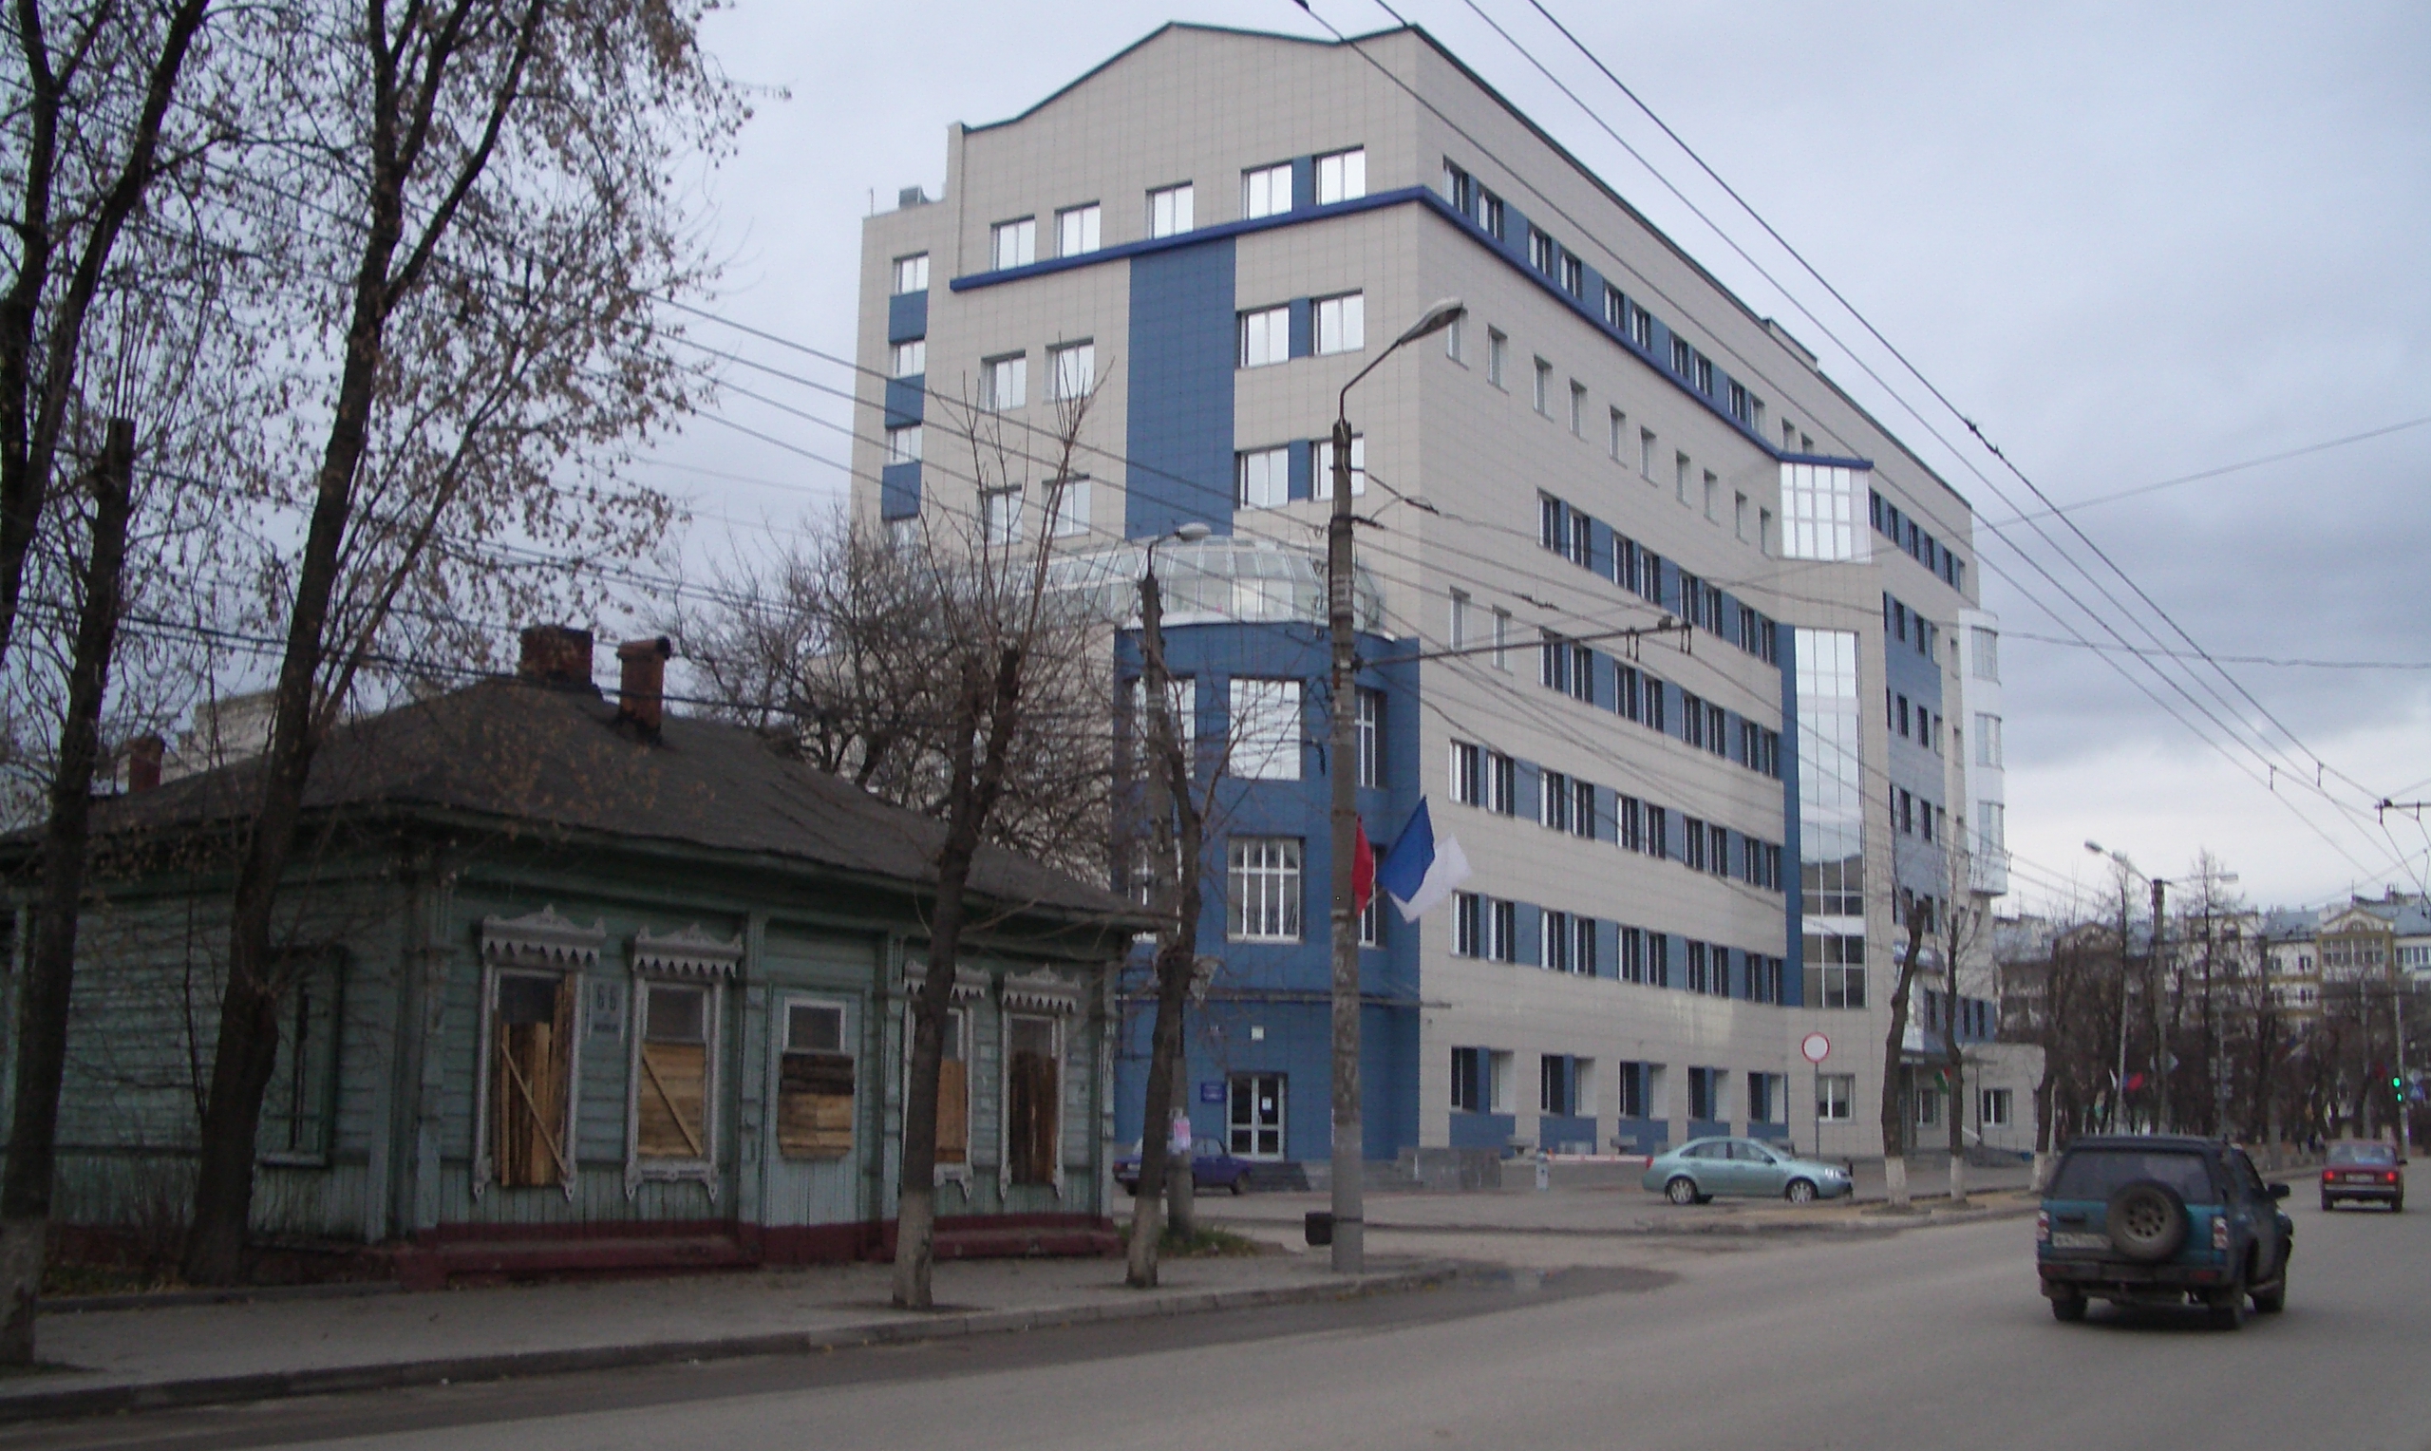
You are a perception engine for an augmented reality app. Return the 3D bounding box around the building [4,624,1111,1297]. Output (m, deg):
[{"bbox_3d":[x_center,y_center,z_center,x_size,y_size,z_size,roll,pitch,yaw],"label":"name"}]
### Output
[{"bbox_3d":[-7.885,2.599,29.840,9.600,7.500,13.400,-5,-11,30],"label":"building"}]

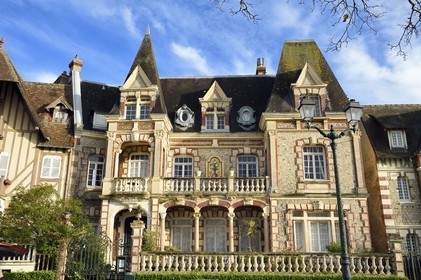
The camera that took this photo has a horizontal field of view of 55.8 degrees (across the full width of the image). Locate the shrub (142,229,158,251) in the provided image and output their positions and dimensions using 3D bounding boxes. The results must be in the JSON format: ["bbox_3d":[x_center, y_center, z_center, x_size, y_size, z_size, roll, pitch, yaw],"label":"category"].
[{"bbox_3d":[-2.653,4.701,17.440,0.800,1.520,0.750,0,-18,1],"label":"shrub"}]

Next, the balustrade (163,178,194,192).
[{"bbox_3d":[-1.673,2.464,21.421,1.751,0.880,0.280,0,-17,2],"label":"balustrade"}]

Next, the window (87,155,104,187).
[{"bbox_3d":[-7.480,2.043,25.936,0.970,2.139,0.250,7,-19,-21],"label":"window"}]

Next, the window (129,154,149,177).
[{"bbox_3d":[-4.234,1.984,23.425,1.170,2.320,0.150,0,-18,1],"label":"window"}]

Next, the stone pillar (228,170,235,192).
[{"bbox_3d":[1.134,2.296,21.452,0.310,1.200,0.300,0,-18,1],"label":"stone pillar"}]

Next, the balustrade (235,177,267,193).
[{"bbox_3d":[2.149,2.446,21.266,1.726,0.873,0.280,0,-17,2],"label":"balustrade"}]

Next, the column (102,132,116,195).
[{"bbox_3d":[-5.478,1.288,21.988,0.550,3.500,0.500,0,-18,1],"label":"column"}]

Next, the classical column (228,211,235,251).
[{"bbox_3d":[1.213,5.417,22.713,0.350,2.524,0.350,0,-18,1],"label":"classical column"}]

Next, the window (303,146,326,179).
[{"bbox_3d":[6.100,1.426,23.222,1.320,2.094,0.250,0,-18,1],"label":"window"}]

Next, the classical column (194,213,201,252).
[{"bbox_3d":[-0.746,5.420,22.745,0.350,2.519,0.350,0,-18,1],"label":"classical column"}]

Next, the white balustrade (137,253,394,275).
[{"bbox_3d":[2.103,4.833,15.325,9.900,0.870,0.300,0,-18,1],"label":"white balustrade"}]

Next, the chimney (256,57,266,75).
[{"bbox_3d":[4.334,-6.241,33.737,0.720,1.799,0.680,0,-18,1],"label":"chimney"}]

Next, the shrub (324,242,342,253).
[{"bbox_3d":[6.222,5.514,20.075,0.950,0.650,0.800,0,-18,1],"label":"shrub"}]

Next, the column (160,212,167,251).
[{"bbox_3d":[-2.461,5.082,20.570,0.340,2.600,0.340,0,-18,1],"label":"column"}]

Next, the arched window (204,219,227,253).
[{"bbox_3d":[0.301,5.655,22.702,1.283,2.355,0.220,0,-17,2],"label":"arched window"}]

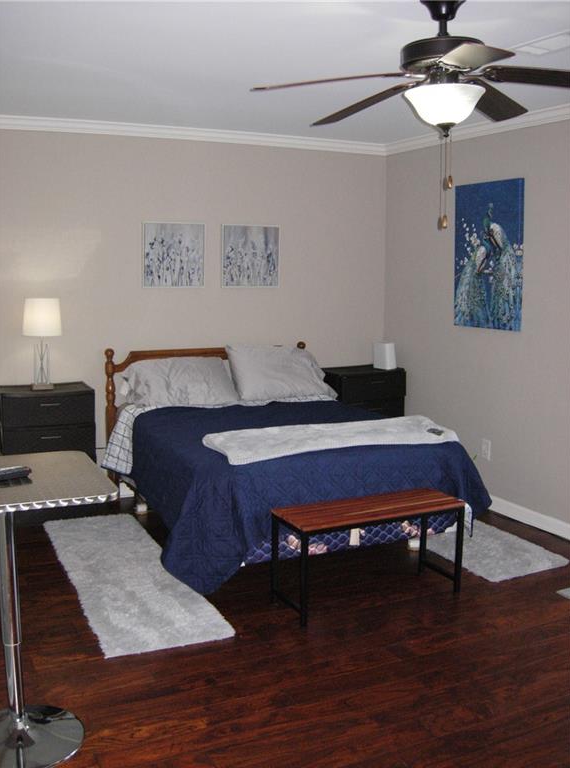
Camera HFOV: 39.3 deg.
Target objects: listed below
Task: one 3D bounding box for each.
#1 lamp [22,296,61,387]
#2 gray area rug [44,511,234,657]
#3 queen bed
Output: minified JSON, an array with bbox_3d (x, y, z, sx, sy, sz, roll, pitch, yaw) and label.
[{"bbox_3d":[-1.433,-0.235,4.722,0.226,0.537,0.229,-4,9,-26],"label":"lamp"},{"bbox_3d":[-0.838,0.936,4.025,0.558,0.028,1.851,-4,9,-26],"label":"gray area rug"},{"bbox_3d":[-0.052,0.358,4.695,1.691,1.013,1.905,-4,9,-26],"label":"queen bed"}]

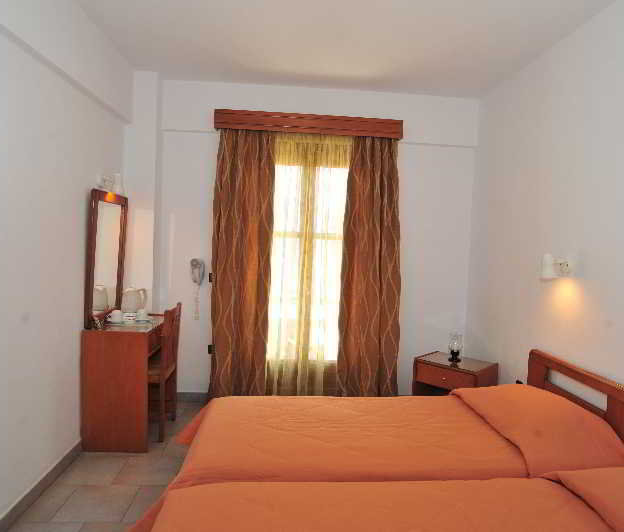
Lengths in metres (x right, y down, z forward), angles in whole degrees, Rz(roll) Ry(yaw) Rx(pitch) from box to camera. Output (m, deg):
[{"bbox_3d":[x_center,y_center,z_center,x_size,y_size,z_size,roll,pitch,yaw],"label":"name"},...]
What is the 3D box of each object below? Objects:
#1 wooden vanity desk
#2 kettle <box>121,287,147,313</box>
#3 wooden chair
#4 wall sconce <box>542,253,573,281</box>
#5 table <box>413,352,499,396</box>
[{"bbox_3d":[-1.243,0.772,3.061,0.398,0.774,0.584,2,3,-3],"label":"wooden vanity desk"},{"bbox_3d":[-1.282,0.246,3.200,0.174,0.206,0.128,1,4,-13],"label":"kettle"},{"bbox_3d":[-1.187,0.719,3.115,0.425,0.878,0.386,2,3,-3],"label":"wooden chair"},{"bbox_3d":[1.342,0.001,2.447,0.136,0.142,0.111,2,3,-3],"label":"wall sconce"},{"bbox_3d":[1.027,0.963,3.203,0.459,0.556,0.356,6,5,43],"label":"table"}]

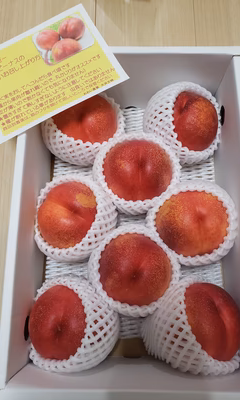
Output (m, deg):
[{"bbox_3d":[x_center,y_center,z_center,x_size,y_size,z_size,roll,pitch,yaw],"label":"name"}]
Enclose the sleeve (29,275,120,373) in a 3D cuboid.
[{"bbox_3d":[-0.046,0.124,0.302,0.089,0.083,0.089,-8,64,29],"label":"sleeve"}]

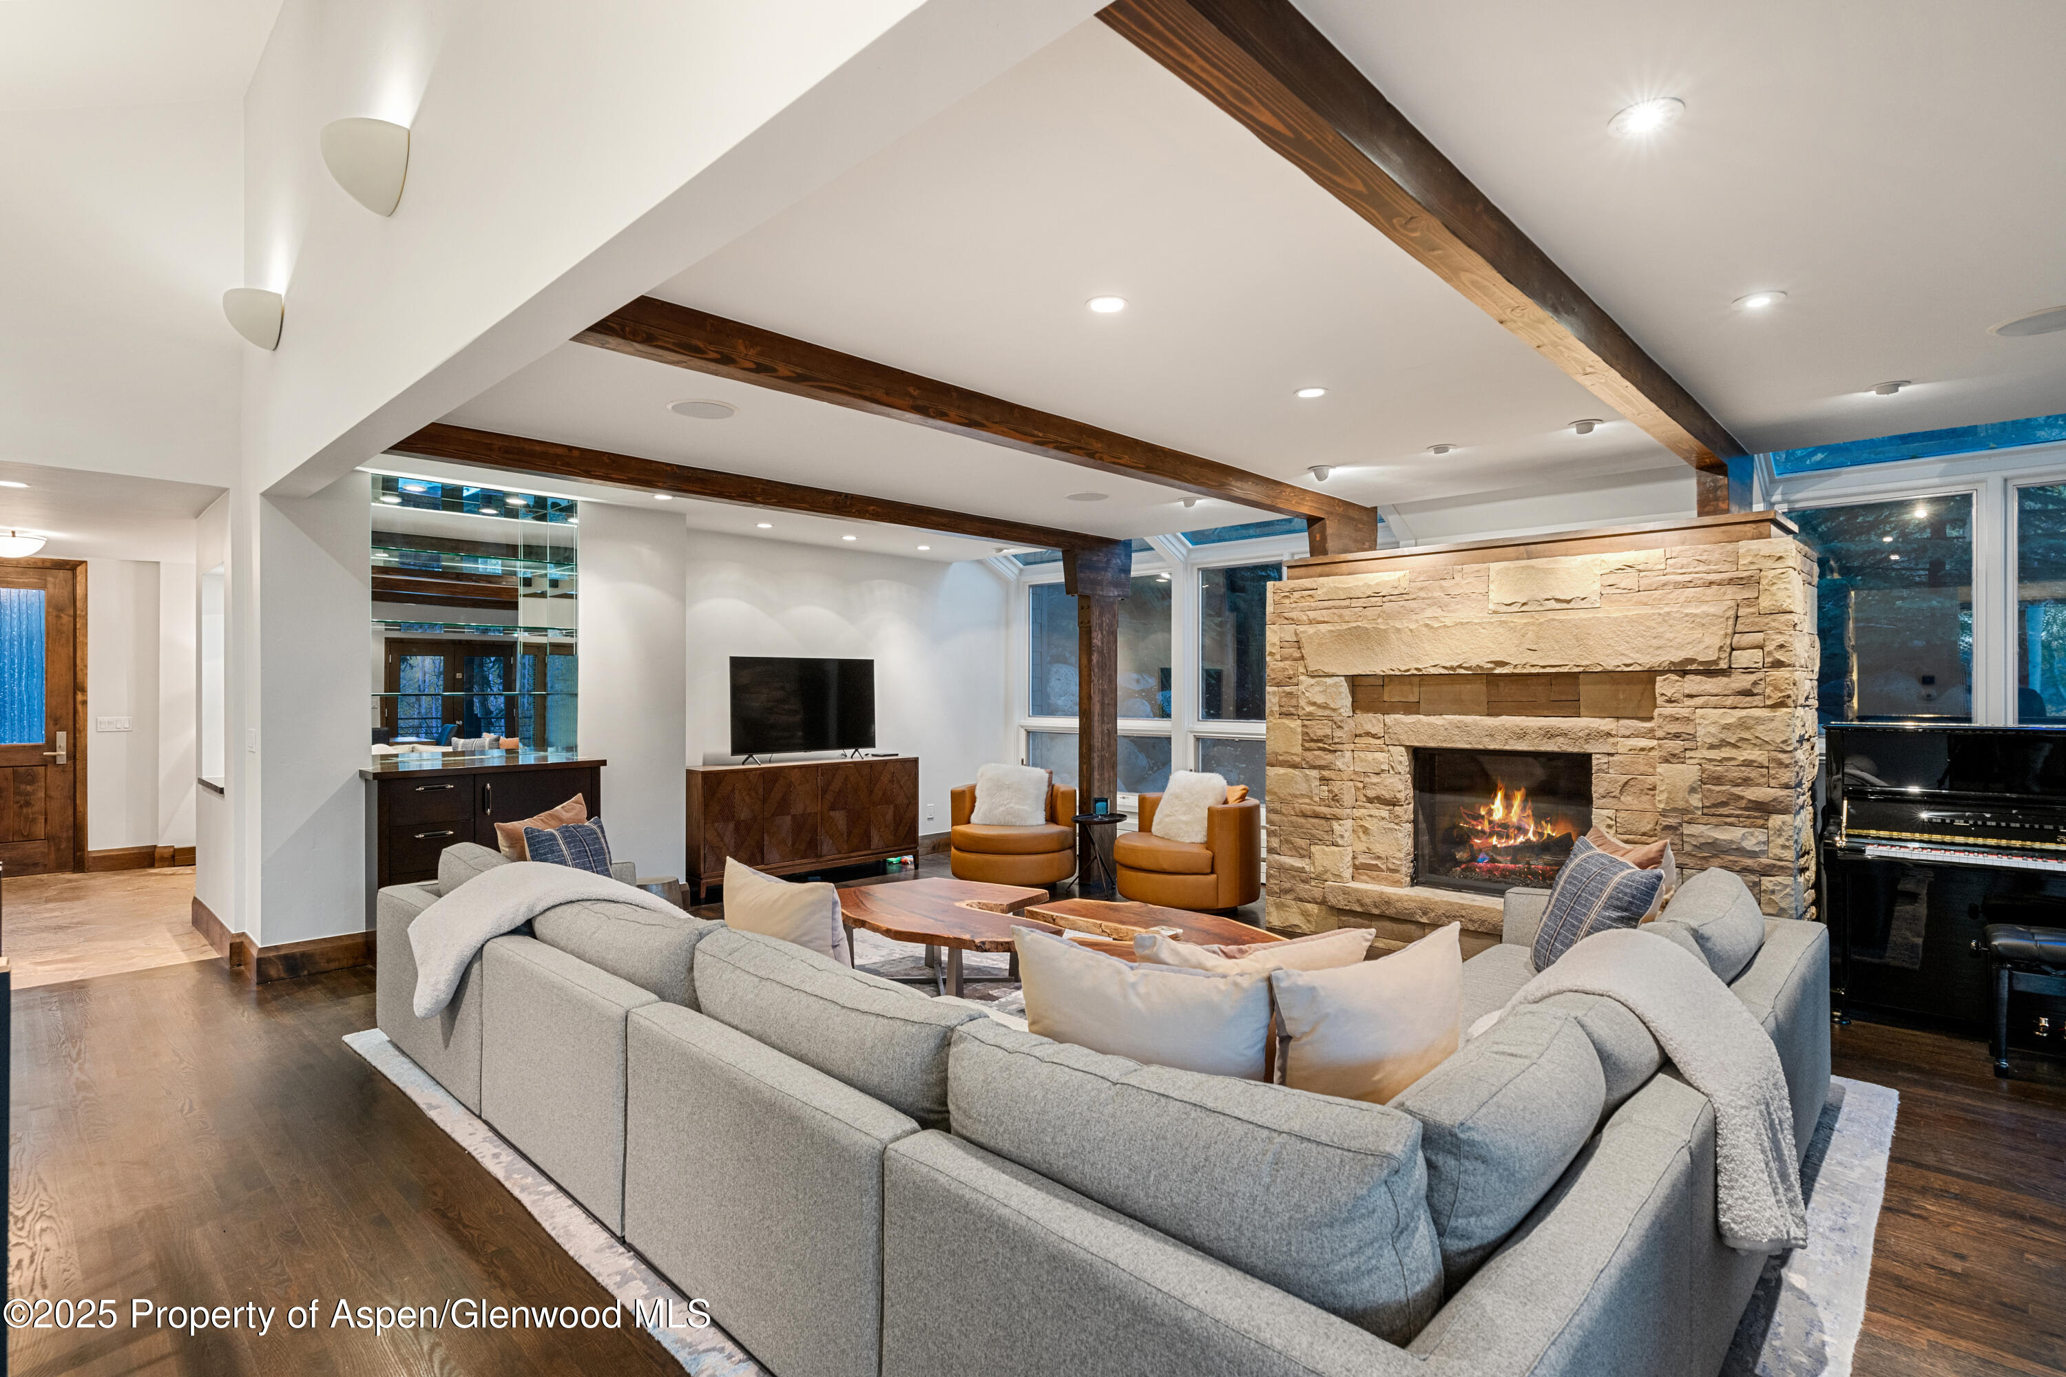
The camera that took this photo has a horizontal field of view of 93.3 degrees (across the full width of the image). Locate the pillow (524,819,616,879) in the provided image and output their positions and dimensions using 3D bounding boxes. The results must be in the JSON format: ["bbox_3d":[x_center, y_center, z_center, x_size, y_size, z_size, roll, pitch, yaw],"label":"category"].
[{"bbox_3d":[-1.964,0.767,4.100,0.380,0.430,0.140,0,-18,-46],"label":"pillow"}]

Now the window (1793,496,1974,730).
[{"bbox_3d":[4.186,-0.347,4.853,0.740,1.220,0.080,0,0,44],"label":"window"}]

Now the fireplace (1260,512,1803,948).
[{"bbox_3d":[2.534,0.348,5.165,2.487,2.156,0.841,0,0,44],"label":"fireplace"}]

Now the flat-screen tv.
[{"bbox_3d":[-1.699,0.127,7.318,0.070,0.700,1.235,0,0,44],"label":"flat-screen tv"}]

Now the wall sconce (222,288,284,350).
[{"bbox_3d":[-3.572,-1.660,4.442,0.430,0.200,0.185,0,0,43],"label":"wall sconce"}]

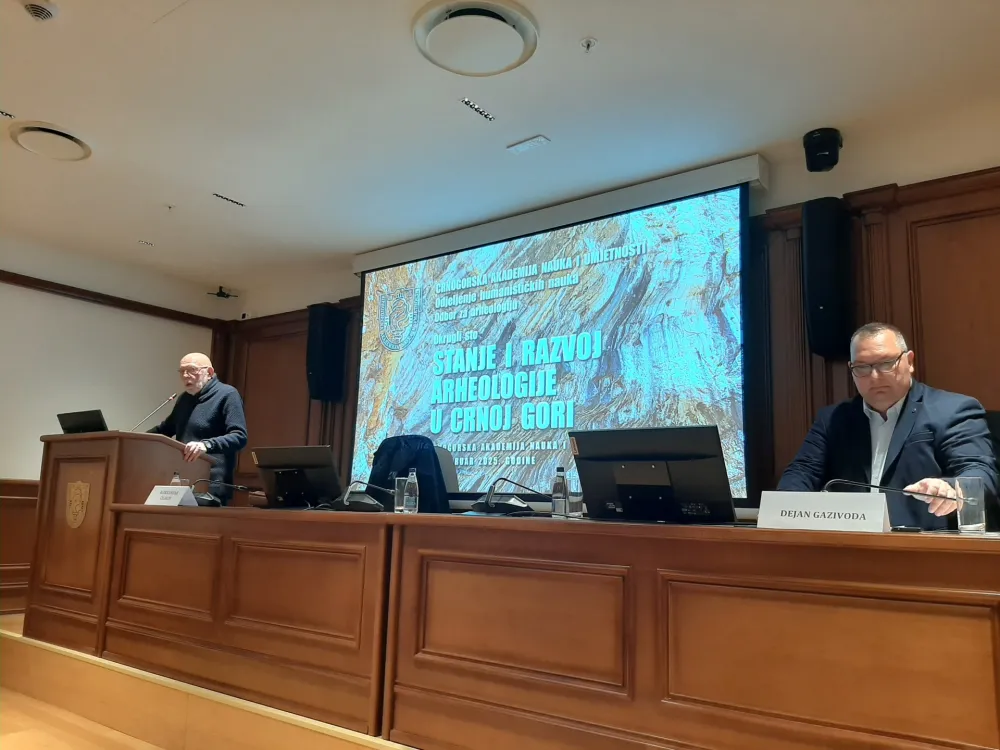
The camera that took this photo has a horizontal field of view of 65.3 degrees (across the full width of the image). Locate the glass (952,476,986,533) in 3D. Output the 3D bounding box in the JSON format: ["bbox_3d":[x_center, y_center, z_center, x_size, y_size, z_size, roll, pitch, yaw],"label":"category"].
[{"bbox_3d":[1.153,0.321,1.908,0.061,0.138,0.061,-6,-11,37],"label":"glass"}]

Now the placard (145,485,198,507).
[{"bbox_3d":[-1.585,0.579,3.768,0.298,0.089,0.105,-6,-11,37],"label":"placard"}]

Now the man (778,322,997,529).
[{"bbox_3d":[1.190,0.521,2.346,0.620,1.420,0.750,-5,-11,36],"label":"man"}]

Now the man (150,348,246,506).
[{"bbox_3d":[-1.777,0.675,4.564,0.620,1.640,0.500,-4,-11,31],"label":"man"}]

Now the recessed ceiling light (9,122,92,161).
[{"bbox_3d":[-2.314,-1.195,4.022,0.400,0.050,0.400,1,-9,0],"label":"recessed ceiling light"}]

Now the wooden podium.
[{"bbox_3d":[-2.206,0.930,4.510,0.940,1.145,0.600,-6,-12,37],"label":"wooden podium"}]

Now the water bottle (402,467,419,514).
[{"bbox_3d":[-0.340,0.447,3.006,0.057,0.175,0.057,1,-9,0],"label":"water bottle"}]

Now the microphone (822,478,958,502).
[{"bbox_3d":[1.051,0.326,2.067,0.360,0.100,0.030,-3,-10,24],"label":"microphone"}]

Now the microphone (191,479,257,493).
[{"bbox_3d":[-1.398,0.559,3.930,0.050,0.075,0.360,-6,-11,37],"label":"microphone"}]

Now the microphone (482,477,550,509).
[{"bbox_3d":[0.053,0.486,3.082,0.160,0.135,0.360,-7,-12,43],"label":"microphone"}]

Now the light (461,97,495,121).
[{"bbox_3d":[-0.104,-1.217,3.597,0.040,0.040,0.225,-6,-11,37],"label":"light"}]

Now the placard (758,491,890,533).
[{"bbox_3d":[0.821,0.347,1.986,0.298,0.092,0.105,-5,-11,36],"label":"placard"}]

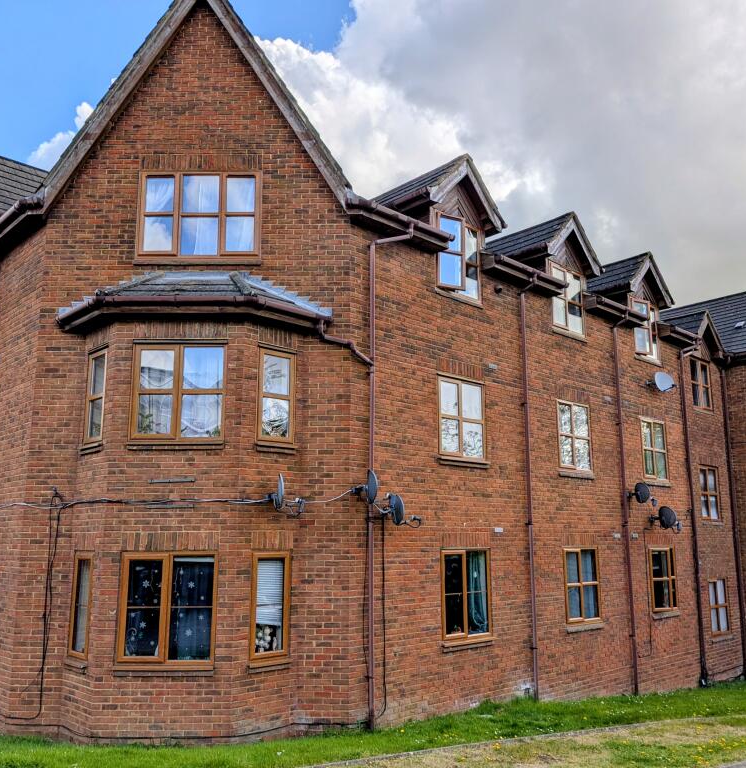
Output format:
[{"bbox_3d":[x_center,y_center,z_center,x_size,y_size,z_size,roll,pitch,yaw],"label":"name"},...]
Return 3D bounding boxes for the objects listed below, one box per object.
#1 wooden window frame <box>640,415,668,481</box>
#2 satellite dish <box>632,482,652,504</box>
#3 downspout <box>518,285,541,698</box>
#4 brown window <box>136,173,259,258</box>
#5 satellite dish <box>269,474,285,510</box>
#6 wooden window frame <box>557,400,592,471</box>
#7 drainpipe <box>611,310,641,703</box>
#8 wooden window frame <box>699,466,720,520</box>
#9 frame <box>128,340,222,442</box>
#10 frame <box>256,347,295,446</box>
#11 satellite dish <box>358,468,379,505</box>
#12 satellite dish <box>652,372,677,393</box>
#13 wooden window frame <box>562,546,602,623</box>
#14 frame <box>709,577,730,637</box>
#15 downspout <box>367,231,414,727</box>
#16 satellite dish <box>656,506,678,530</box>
[{"bbox_3d":[5.982,1.399,15.075,1.030,1.270,0.100,10,-15,-40],"label":"wooden window frame"},{"bbox_3d":[5.118,2.083,13.509,0.200,0.430,0.430,5,-12,-23],"label":"satellite dish"},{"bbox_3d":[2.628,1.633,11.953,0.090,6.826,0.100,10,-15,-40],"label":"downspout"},{"bbox_3d":[-2.417,-2.349,9.928,1.684,1.300,0.120,0,-11,0],"label":"brown window"},{"bbox_3d":[-1.172,1.332,8.758,0.170,0.460,0.450,3,-12,-17],"label":"satellite dish"},{"bbox_3d":[3.654,0.944,12.923,1.015,1.199,0.120,10,-15,-40],"label":"wooden window frame"},{"bbox_3d":[4.925,2.159,13.572,0.130,7.113,0.330,10,-15,-40],"label":"drainpipe"},{"bbox_3d":[8.104,2.635,17.080,0.990,1.250,0.100,10,-15,-40],"label":"wooden window frame"},{"bbox_3d":[-2.469,0.118,9.022,1.180,1.305,0.120,0,-11,0],"label":"frame"},{"bbox_3d":[-1.241,0.160,9.140,0.578,1.215,0.120,10,-15,-42],"label":"frame"},{"bbox_3d":[-0.032,1.302,9.019,0.170,0.460,0.450,3,-12,-17],"label":"satellite dish"},{"bbox_3d":[6.183,-0.032,15.111,0.420,0.420,0.280,7,-14,-29],"label":"satellite dish"},{"bbox_3d":[3.746,3.582,12.655,1.050,1.270,0.100,10,-15,-40],"label":"wooden window frame"},{"bbox_3d":[8.063,5.177,16.529,0.950,1.230,0.100,10,-15,-40],"label":"frame"},{"bbox_3d":[0.279,0.999,9.554,0.540,6.778,0.410,10,-15,-40],"label":"downspout"},{"bbox_3d":[5.914,2.701,14.258,0.180,0.490,0.470,3,-12,-17],"label":"satellite dish"}]

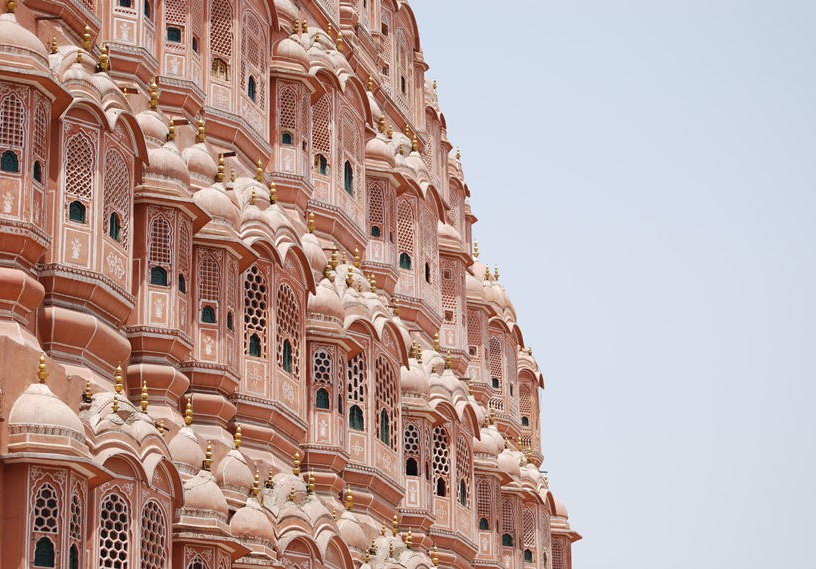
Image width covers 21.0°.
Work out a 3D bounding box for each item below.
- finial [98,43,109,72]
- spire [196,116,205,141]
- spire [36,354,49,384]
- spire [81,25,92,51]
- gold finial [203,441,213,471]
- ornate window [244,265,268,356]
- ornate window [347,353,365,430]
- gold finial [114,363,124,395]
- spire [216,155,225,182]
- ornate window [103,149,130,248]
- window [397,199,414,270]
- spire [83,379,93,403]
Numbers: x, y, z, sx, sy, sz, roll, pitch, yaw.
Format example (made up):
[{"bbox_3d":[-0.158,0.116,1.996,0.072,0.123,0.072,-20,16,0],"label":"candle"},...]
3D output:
[{"bbox_3d":[-3.949,-2.952,28.586,0.117,0.408,0.117,-6,-18,15],"label":"finial"},{"bbox_3d":[-3.163,-2.383,33.639,0.116,0.467,0.116,-7,-21,17],"label":"spire"},{"bbox_3d":[-4.327,1.003,26.095,0.136,0.373,0.136,-1,-20,0],"label":"spire"},{"bbox_3d":[-4.197,-3.223,28.744,0.118,0.369,0.118,-6,-18,15],"label":"spire"},{"bbox_3d":[-2.697,2.334,29.837,0.125,0.421,0.125,-7,-21,17],"label":"gold finial"},{"bbox_3d":[-2.319,0.403,33.394,0.389,1.473,0.120,8,-20,-28],"label":"ornate window"},{"bbox_3d":[-0.890,1.840,37.805,0.353,1.439,0.150,11,-23,-31],"label":"ornate window"},{"bbox_3d":[-3.659,1.198,27.875,0.114,0.385,0.114,-1,-20,0],"label":"gold finial"},{"bbox_3d":[-2.839,-1.760,33.305,0.118,0.455,0.118,-1,-20,0],"label":"spire"},{"bbox_3d":[-3.716,-1.103,27.919,0.120,1.221,0.790,-6,-18,15],"label":"ornate window"},{"bbox_3d":[-0.057,-1.002,44.485,0.377,1.532,0.120,8,-20,-28],"label":"window"},{"bbox_3d":[-3.778,1.256,25.998,0.095,0.262,0.095,-6,-18,15],"label":"spire"}]

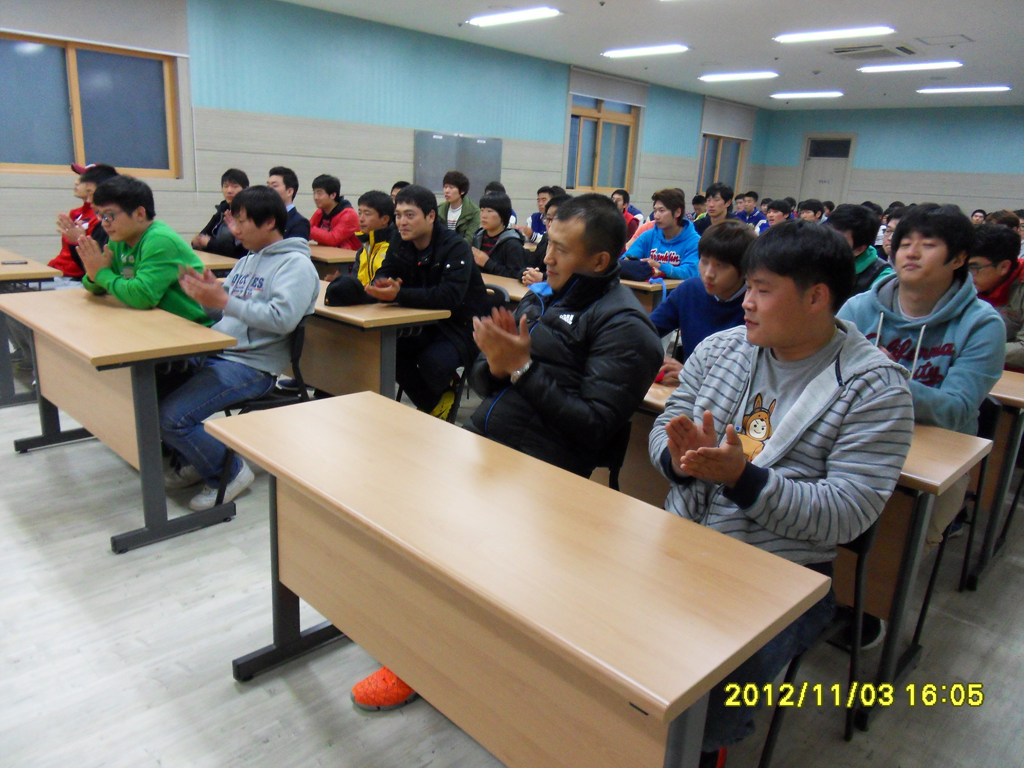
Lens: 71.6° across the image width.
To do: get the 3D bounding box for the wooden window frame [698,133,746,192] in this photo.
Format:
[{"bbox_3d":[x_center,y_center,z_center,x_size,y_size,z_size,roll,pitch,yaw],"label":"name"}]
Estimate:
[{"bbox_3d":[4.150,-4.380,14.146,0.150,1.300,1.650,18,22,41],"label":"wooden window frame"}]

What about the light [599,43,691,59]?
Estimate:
[{"bbox_3d":[1.629,-4.102,8.760,1.200,0.080,0.220,15,20,36],"label":"light"}]

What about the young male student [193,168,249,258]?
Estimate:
[{"bbox_3d":[-2.241,-0.979,5.545,0.530,1.340,0.740,18,21,42],"label":"young male student"}]

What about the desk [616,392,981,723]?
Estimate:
[{"bbox_3d":[0.615,0.390,2.259,1.307,0.720,0.480,18,22,41],"label":"desk"}]

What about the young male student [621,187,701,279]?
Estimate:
[{"bbox_3d":[0.990,-0.713,5.050,0.520,1.328,0.780,13,19,32],"label":"young male student"}]

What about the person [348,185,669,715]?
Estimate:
[{"bbox_3d":[0.022,0.200,1.840,0.800,1.340,0.550,-9,20,-37],"label":"person"}]

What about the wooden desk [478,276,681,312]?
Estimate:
[{"bbox_3d":[0.645,-0.576,5.858,0.530,0.710,1.480,-13,22,-43],"label":"wooden desk"}]

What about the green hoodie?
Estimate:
[{"bbox_3d":[-1.651,-0.467,3.311,0.570,0.620,0.480,18,21,42],"label":"green hoodie"}]

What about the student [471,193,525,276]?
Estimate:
[{"bbox_3d":[-0.205,-0.641,4.733,0.500,1.239,0.780,18,22,41],"label":"student"}]

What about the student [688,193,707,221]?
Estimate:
[{"bbox_3d":[2.239,-1.659,8.783,0.750,1.280,0.520,-13,22,-43],"label":"student"}]

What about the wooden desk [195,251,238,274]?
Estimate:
[{"bbox_3d":[-2.649,-0.682,5.637,0.530,0.710,1.480,-13,22,-43],"label":"wooden desk"}]

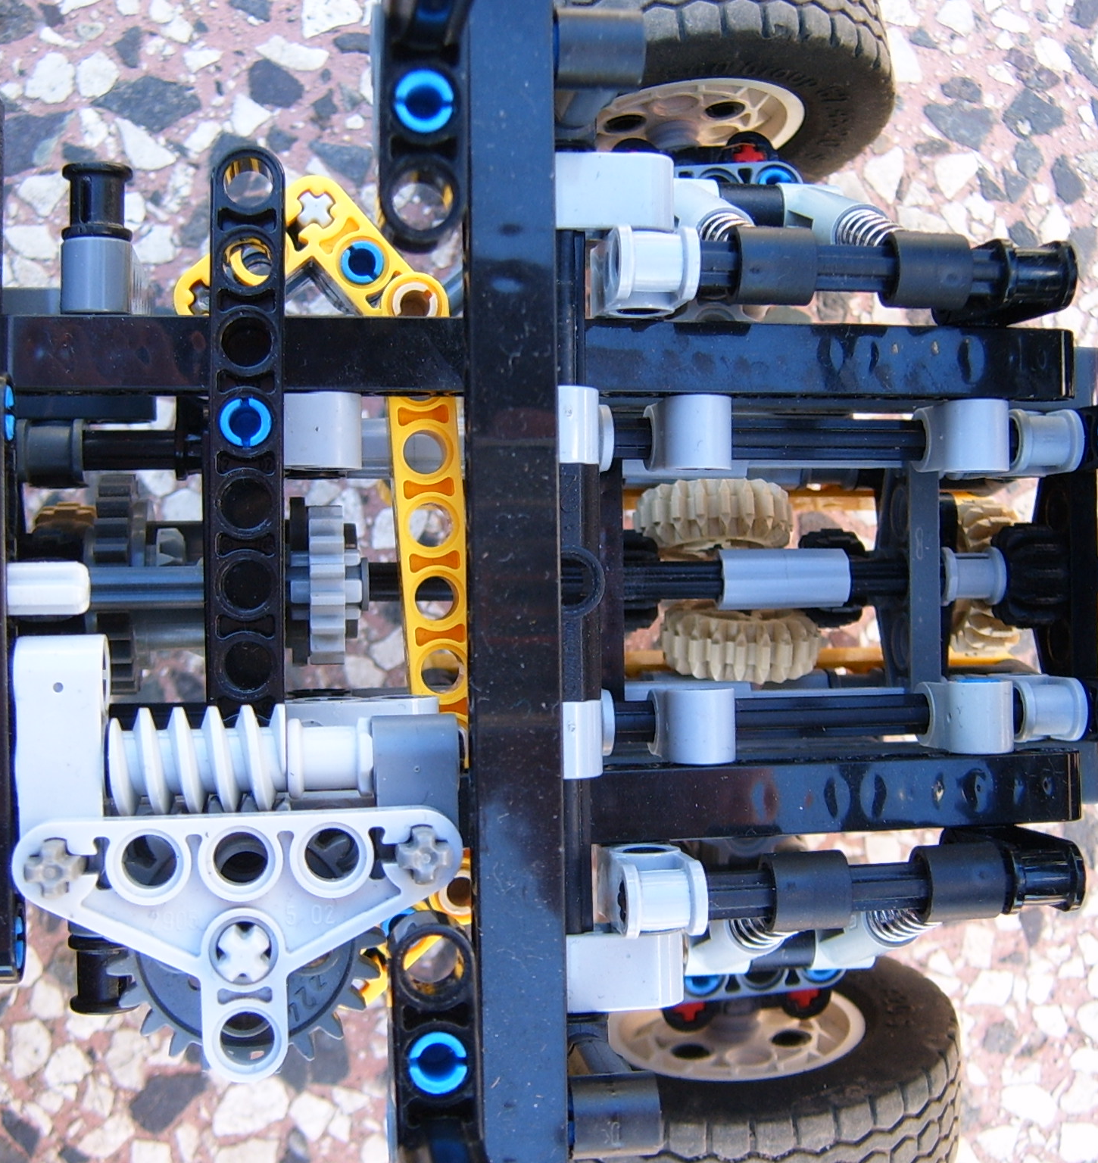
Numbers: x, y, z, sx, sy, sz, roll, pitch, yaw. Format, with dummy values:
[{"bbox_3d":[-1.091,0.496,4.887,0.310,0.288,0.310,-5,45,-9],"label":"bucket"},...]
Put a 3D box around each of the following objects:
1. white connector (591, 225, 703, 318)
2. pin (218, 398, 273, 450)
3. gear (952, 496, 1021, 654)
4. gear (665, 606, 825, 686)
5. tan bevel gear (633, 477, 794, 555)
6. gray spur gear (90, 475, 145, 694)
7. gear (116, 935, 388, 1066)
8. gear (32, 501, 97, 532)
[{"bbox_3d":[0.010,-0.031,0.168,0.008,0.015,0.008,-1,90,-10],"label":"white connector"},{"bbox_3d":[-0.032,-0.016,0.180,0.006,0.024,0.006,-1,90,-10],"label":"pin"},{"bbox_3d":[0.060,-0.001,0.236,0.008,0.022,0.022,-1,90,-10],"label":"gear"},{"bbox_3d":[0.026,0.008,0.232,0.022,0.022,0.008,-1,97,-10],"label":"gear"},{"bbox_3d":[0.022,-0.009,0.232,0.022,0.022,0.008,1,83,-10],"label":"tan bevel gear"},{"bbox_3d":[-0.050,0.000,0.198,0.006,0.025,0.025,-1,90,-10],"label":"gray spur gear"},{"bbox_3d":[-0.028,0.032,0.155,0.026,0.007,0.026,-1,90,-10],"label":"gear"},{"bbox_3d":[-0.061,0.001,0.215,0.008,0.022,0.022,-1,90,-10],"label":"gear"}]

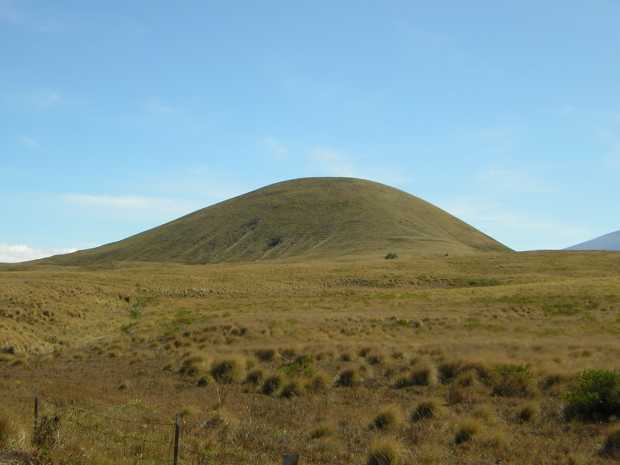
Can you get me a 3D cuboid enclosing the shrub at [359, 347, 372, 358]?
[{"bbox_3d":[2.618,5.660,45.616,0.660,0.538,0.558,0,-2,0],"label":"shrub"}]

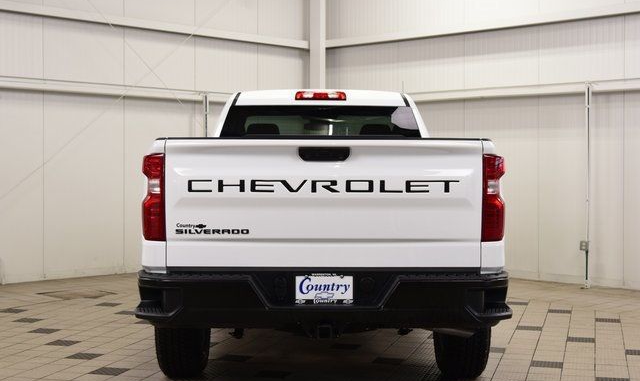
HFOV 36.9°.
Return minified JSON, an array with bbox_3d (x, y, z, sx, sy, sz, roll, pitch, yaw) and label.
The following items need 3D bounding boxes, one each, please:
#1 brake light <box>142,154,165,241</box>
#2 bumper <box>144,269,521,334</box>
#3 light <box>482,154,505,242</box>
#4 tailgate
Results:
[{"bbox_3d":[-0.892,0.038,5.210,0.135,0.475,0.200,0,1,0],"label":"brake light"},{"bbox_3d":[0.015,0.575,5.080,1.980,0.315,0.360,0,1,0],"label":"bumper"},{"bbox_3d":[0.930,0.038,5.210,0.135,0.475,0.200,0,1,0],"label":"light"},{"bbox_3d":[0.019,0.077,5.160,1.685,0.690,0.110,0,1,0],"label":"tailgate"}]

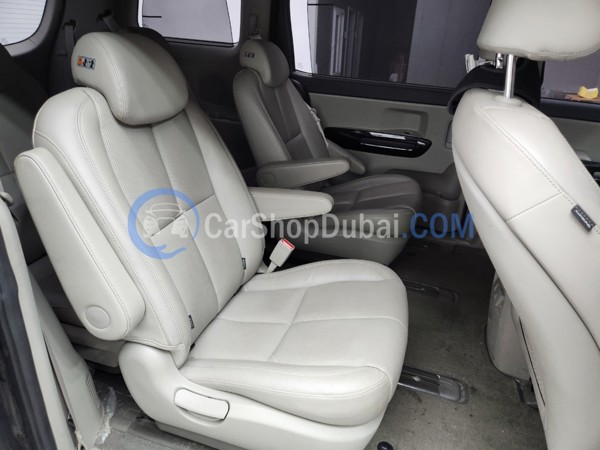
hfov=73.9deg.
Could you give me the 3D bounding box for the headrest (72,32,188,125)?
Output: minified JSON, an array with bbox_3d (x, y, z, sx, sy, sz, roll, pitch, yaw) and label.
[{"bbox_3d":[-0.397,-0.359,0.980,0.137,0.194,0.268,-6,21,21],"label":"headrest"}]

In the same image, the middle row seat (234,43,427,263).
[{"bbox_3d":[0.178,-0.329,1.920,0.845,0.994,0.669,9,26,15],"label":"middle row seat"}]

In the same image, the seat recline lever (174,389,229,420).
[{"bbox_3d":[-0.235,0.420,0.929,0.145,0.062,0.035,9,26,15],"label":"seat recline lever"}]

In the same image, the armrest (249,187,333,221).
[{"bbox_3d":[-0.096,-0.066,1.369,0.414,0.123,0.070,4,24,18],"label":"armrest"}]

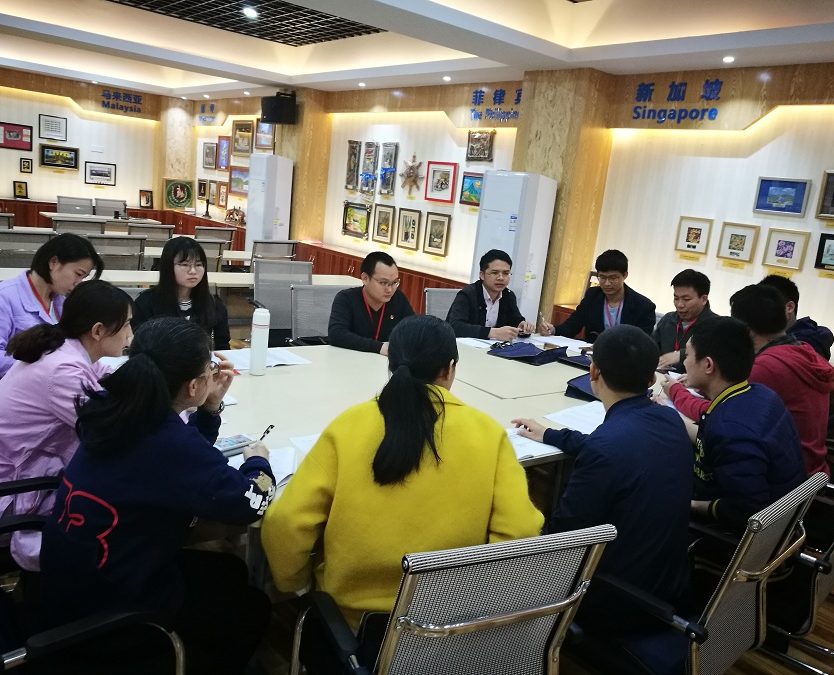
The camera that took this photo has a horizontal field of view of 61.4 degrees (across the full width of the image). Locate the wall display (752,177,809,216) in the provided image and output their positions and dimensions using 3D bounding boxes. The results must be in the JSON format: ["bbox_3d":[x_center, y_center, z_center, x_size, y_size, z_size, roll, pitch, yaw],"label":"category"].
[{"bbox_3d":[2.490,-0.964,4.812,0.030,0.242,0.350,-5,16,-40],"label":"wall display"}]

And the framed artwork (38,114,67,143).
[{"bbox_3d":[-5.250,-3.018,10.129,0.362,0.325,0.030,-4,16,-40],"label":"framed artwork"}]

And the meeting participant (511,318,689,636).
[{"bbox_3d":[0.419,0.538,2.105,0.520,1.220,0.700,-1,14,-30],"label":"meeting participant"}]

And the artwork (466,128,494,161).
[{"bbox_3d":[0.595,-1.737,6.388,0.035,0.261,0.330,-4,16,-40],"label":"artwork"}]

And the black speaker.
[{"bbox_3d":[-1.702,-2.794,8.660,0.400,0.300,0.270,14,14,33],"label":"black speaker"}]

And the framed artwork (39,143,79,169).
[{"bbox_3d":[-5.228,-2.624,10.269,0.530,0.334,0.030,-4,16,-40],"label":"framed artwork"}]

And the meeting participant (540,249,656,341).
[{"bbox_3d":[1.050,0.138,4.136,0.560,1.300,0.660,17,16,41],"label":"meeting participant"}]

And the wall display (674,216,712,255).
[{"bbox_3d":[2.088,-0.771,5.306,0.030,0.257,0.255,-5,16,-40],"label":"wall display"}]

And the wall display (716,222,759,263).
[{"bbox_3d":[2.142,-0.629,4.664,0.035,0.243,0.248,-4,16,-40],"label":"wall display"}]

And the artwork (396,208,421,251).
[{"bbox_3d":[-0.069,-1.109,7.218,0.035,0.397,0.336,-4,16,-40],"label":"artwork"}]

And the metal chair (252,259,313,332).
[{"bbox_3d":[-0.935,-0.064,5.213,0.560,0.950,0.600,-1,14,-29],"label":"metal chair"}]

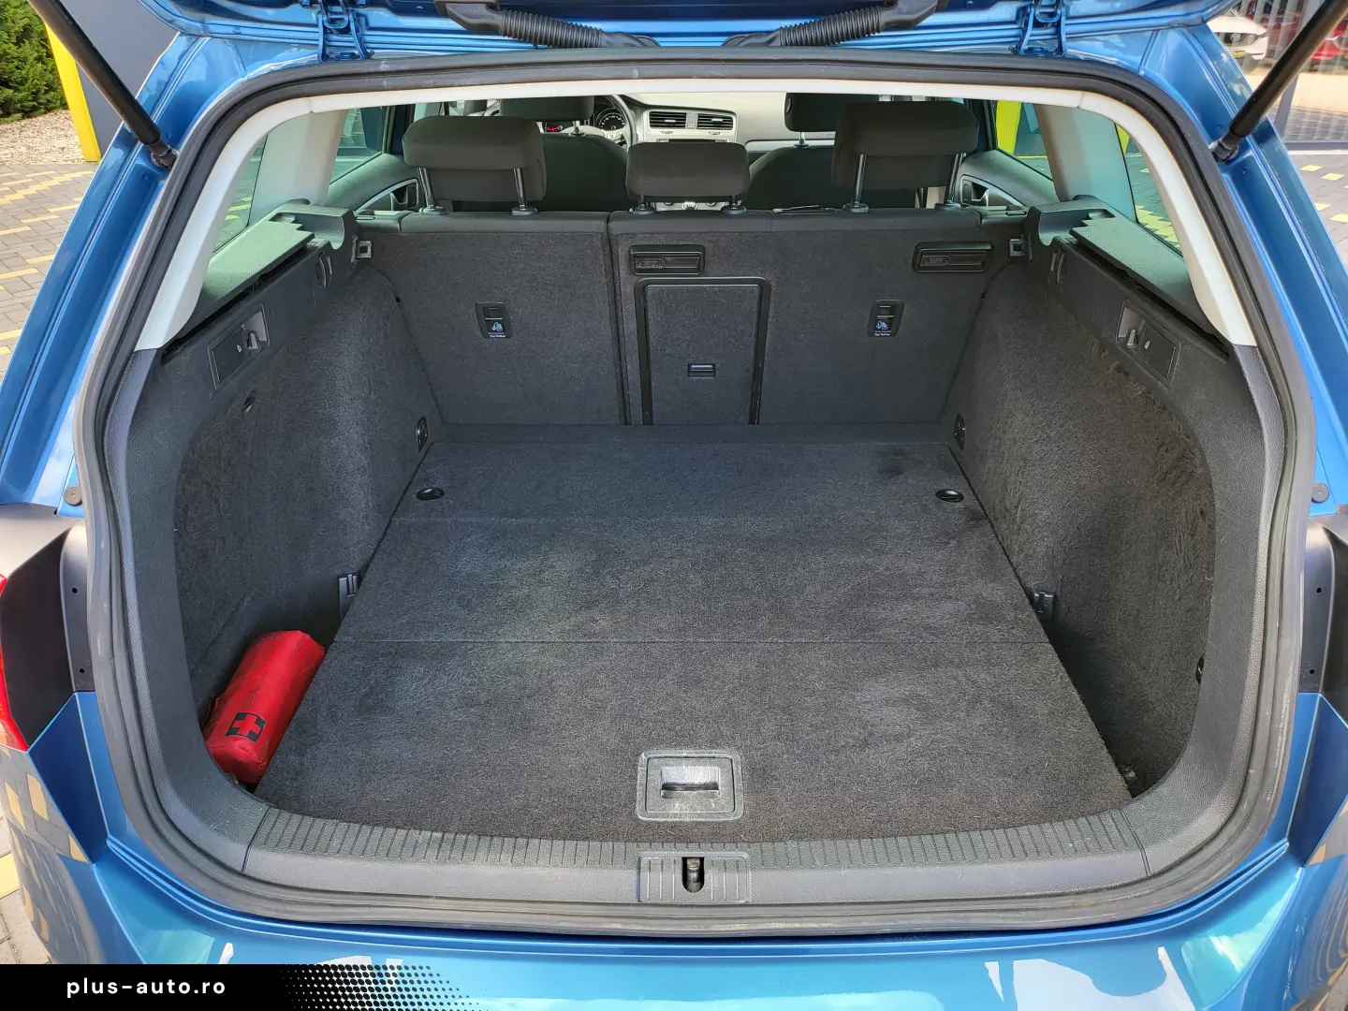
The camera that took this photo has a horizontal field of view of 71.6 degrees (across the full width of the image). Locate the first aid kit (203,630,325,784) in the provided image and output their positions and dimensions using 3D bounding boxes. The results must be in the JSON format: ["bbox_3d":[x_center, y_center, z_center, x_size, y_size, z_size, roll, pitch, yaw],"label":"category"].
[{"bbox_3d":[-0.529,0.263,1.203,0.101,0.086,0.220,10,31,-8],"label":"first aid kit"}]

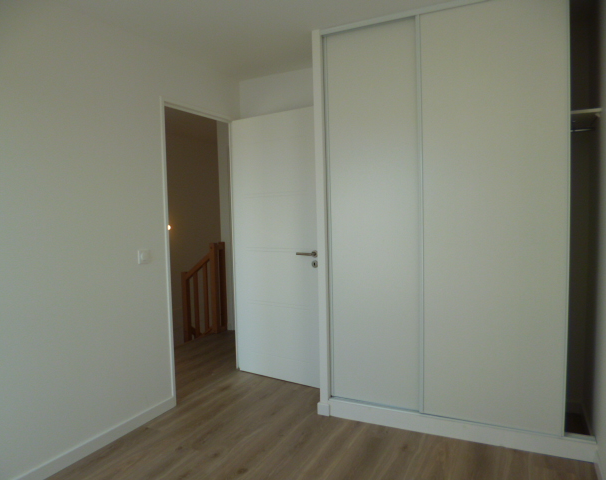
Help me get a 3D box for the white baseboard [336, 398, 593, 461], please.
[{"bbox_3d":[0.823,1.061,2.532,1.424,0.115,0.025,0,3,24],"label":"white baseboard"}]

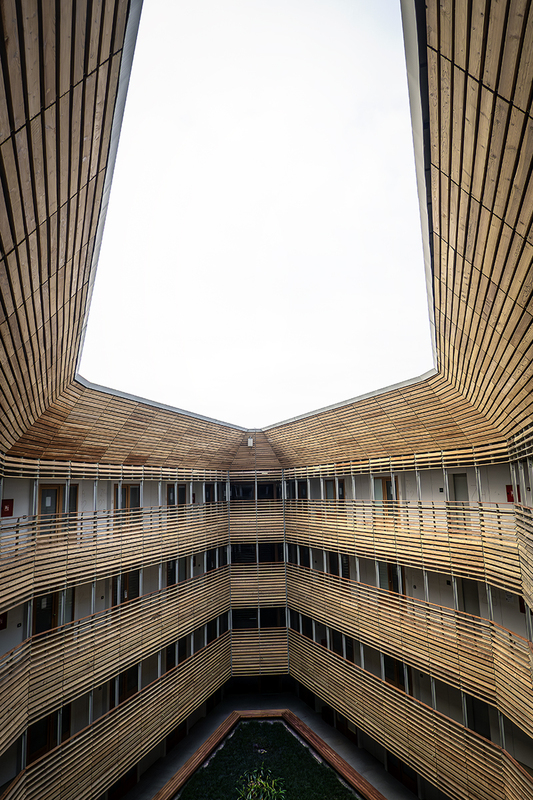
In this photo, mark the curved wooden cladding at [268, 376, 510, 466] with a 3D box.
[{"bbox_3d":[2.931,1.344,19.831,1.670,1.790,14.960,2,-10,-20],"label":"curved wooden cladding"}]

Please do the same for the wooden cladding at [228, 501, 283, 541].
[{"bbox_3d":[-0.460,6.021,26.265,2.680,2.070,0.200,-1,-10,-2],"label":"wooden cladding"}]

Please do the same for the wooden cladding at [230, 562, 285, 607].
[{"bbox_3d":[-0.372,8.977,25.764,2.680,2.070,0.200,-1,-10,-2],"label":"wooden cladding"}]

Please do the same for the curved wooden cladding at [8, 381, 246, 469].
[{"bbox_3d":[-3.663,1.516,19.682,1.980,1.790,14.800,-5,-10,16],"label":"curved wooden cladding"}]

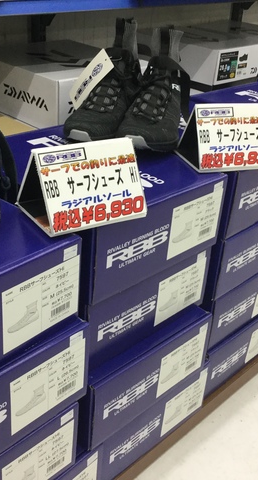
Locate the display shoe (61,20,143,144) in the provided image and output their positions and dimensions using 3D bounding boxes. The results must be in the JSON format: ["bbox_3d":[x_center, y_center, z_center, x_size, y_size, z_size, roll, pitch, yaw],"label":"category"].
[{"bbox_3d":[-0.036,-0.295,1.030,0.103,0.165,0.280,11,30,11],"label":"display shoe"}]

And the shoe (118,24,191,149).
[{"bbox_3d":[0.064,-0.308,1.111,0.111,0.174,0.285,10,30,10],"label":"shoe"}]

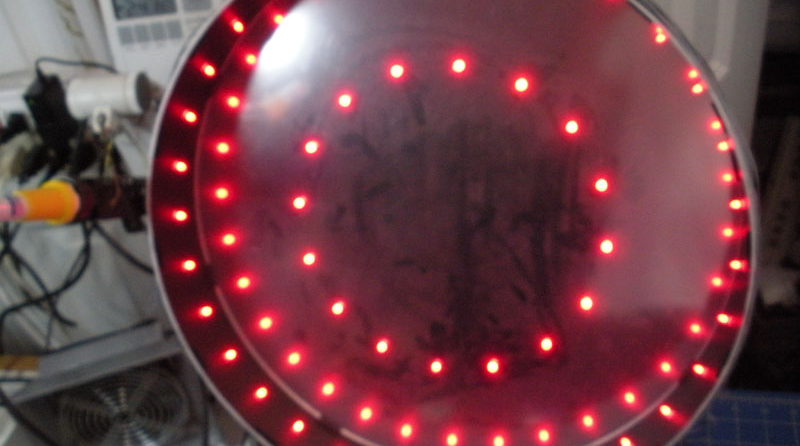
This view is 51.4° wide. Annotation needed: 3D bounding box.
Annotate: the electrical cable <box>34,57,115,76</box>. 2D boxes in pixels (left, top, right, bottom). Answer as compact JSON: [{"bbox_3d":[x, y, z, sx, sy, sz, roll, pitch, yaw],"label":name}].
[{"bbox_3d":[-0.329,-0.158,0.840,0.082,0.018,0.020,-26,42,-15],"label":"electrical cable"}]

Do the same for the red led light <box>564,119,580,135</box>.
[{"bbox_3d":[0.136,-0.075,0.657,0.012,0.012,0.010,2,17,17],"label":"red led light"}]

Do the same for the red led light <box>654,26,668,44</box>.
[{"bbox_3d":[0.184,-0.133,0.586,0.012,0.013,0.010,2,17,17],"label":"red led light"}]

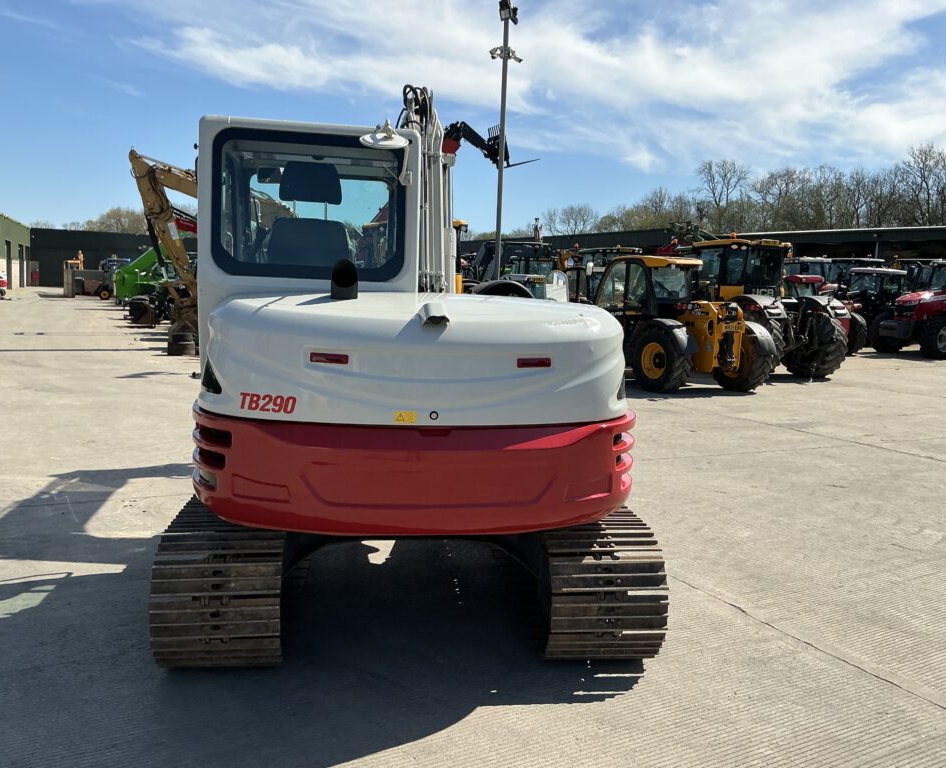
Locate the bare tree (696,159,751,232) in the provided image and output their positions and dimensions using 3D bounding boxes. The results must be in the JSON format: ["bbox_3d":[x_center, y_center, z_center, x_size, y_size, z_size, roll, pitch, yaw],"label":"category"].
[{"bbox_3d":[21.861,-13.099,73.881,5.200,13.700,5.200,2,7,0],"label":"bare tree"}]

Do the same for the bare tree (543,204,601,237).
[{"bbox_3d":[10.891,-14.623,93.886,6.800,11.240,6.800,2,7,0],"label":"bare tree"}]

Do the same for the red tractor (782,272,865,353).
[{"bbox_3d":[11.494,-2.461,28.190,2.100,2.650,4.200,0,7,-13],"label":"red tractor"}]

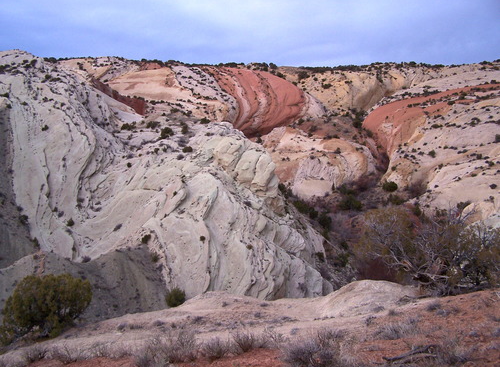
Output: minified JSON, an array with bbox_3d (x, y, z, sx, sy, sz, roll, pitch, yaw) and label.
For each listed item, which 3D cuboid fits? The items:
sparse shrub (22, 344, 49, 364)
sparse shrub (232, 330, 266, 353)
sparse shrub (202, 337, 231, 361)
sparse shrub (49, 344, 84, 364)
[{"bbox_3d":[-3.243,2.586,8.300,0.393,0.252,0.334,0,5,0],"label":"sparse shrub"},{"bbox_3d":[-0.007,2.360,8.200,0.508,0.264,0.432,0,5,0],"label":"sparse shrub"},{"bbox_3d":[-0.470,2.315,7.700,0.393,0.287,0.334,0,5,0],"label":"sparse shrub"},{"bbox_3d":[-2.708,2.523,8.100,0.531,0.227,0.452,0,5,0],"label":"sparse shrub"}]

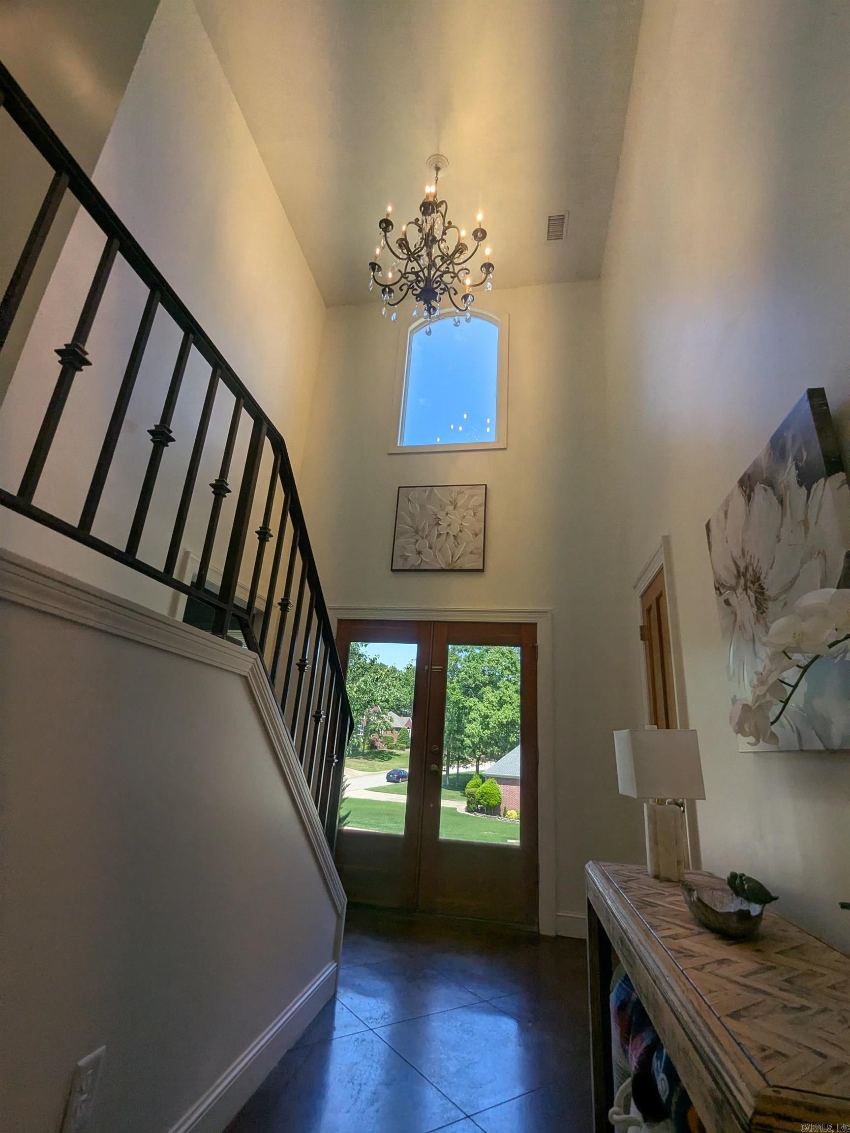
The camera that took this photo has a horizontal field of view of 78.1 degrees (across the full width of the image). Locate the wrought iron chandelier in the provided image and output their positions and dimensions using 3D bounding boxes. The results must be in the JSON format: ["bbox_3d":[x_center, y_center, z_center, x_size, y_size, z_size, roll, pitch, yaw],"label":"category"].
[{"bbox_3d":[0.061,-2.454,3.987,0.920,1.730,0.920,0,-20,11],"label":"wrought iron chandelier"}]

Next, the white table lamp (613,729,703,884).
[{"bbox_3d":[0.793,0.784,1.774,0.215,0.472,0.205,2,-20,5],"label":"white table lamp"}]

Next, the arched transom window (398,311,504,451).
[{"bbox_3d":[0.259,-1.847,5.132,1.090,1.720,0.130,0,-20,11],"label":"arched transom window"}]

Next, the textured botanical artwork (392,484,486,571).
[{"bbox_3d":[0.131,-0.333,4.526,0.790,0.800,0.040,0,-20,11],"label":"textured botanical artwork"}]

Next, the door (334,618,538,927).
[{"bbox_3d":[0.004,1.418,3.940,1.650,2.050,0.050,0,-20,11],"label":"door"}]

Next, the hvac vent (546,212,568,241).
[{"bbox_3d":[1.182,-3.032,4.706,0.200,0.025,0.290,0,-20,11],"label":"hvac vent"}]

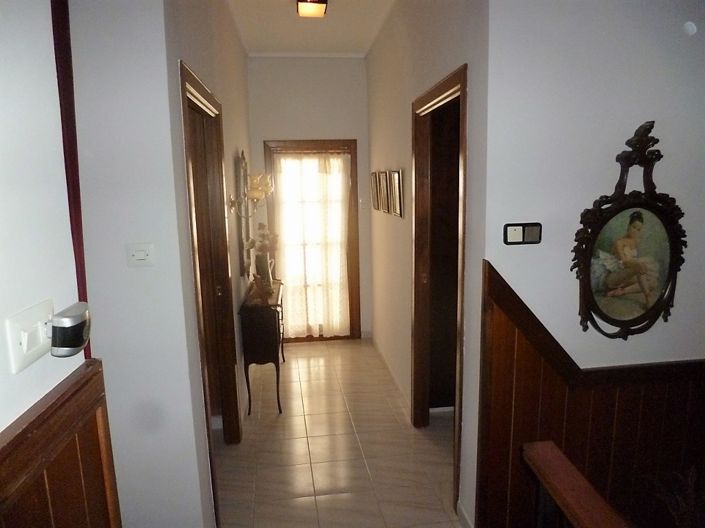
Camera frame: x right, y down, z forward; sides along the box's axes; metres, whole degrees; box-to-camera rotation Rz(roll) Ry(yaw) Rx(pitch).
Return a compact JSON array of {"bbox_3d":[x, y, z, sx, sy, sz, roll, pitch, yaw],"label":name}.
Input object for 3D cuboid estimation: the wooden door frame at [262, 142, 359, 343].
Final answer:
[{"bbox_3d":[-0.382,-0.197,4.955,0.910,2.040,0.110,-2,9,-9],"label":"wooden door frame"}]

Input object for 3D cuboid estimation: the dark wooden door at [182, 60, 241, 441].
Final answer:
[{"bbox_3d":[-0.722,0.214,2.486,0.070,2.030,0.890,-2,9,-6],"label":"dark wooden door"}]

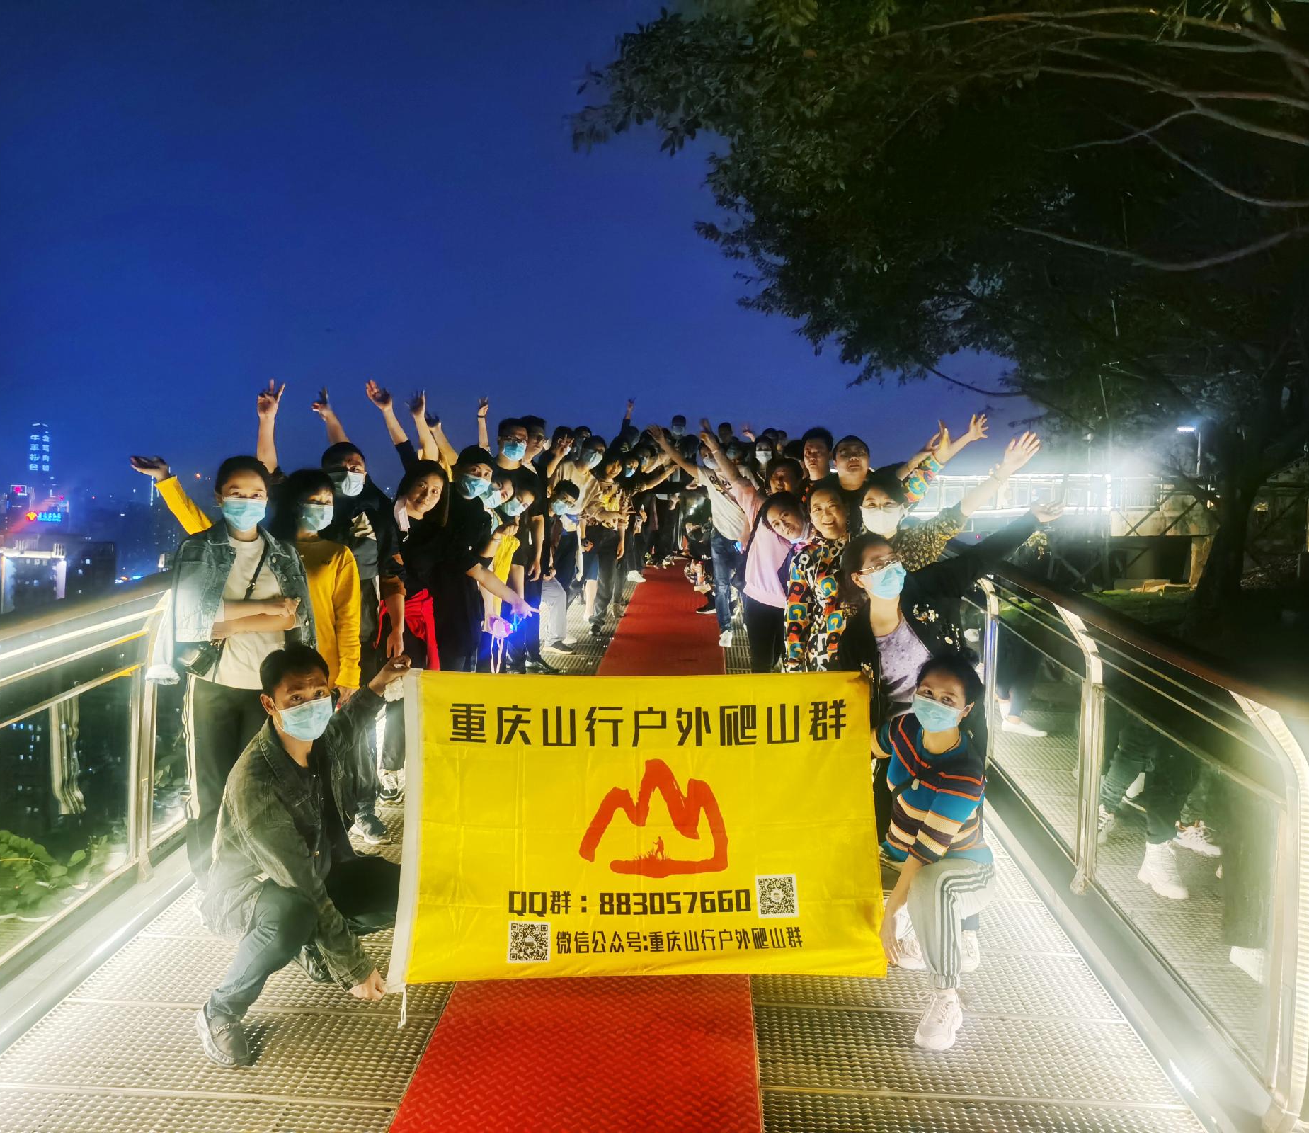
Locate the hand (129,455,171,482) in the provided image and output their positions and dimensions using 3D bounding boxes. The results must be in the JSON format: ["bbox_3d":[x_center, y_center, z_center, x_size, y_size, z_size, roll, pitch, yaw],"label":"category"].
[{"bbox_3d":[-1.865,-0.361,4.350,0.165,0.065,0.090,23,31,-3],"label":"hand"}]

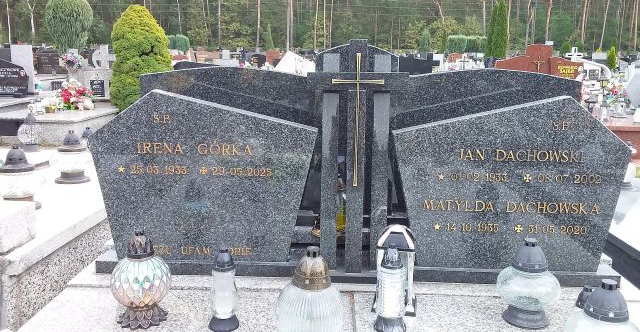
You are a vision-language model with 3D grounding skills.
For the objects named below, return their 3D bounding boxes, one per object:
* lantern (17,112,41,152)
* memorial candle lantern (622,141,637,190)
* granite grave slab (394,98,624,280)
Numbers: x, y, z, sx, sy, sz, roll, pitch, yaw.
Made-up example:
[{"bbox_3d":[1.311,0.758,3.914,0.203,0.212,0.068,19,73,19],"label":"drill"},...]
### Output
[{"bbox_3d":[-1.885,-0.222,3.356,0.130,0.248,0.130,-7,14,-29],"label":"lantern"},{"bbox_3d":[1.778,-0.004,2.980,0.094,0.278,0.094,8,15,31],"label":"memorial candle lantern"},{"bbox_3d":[0.689,0.064,1.927,0.844,0.640,0.085,1,8,2],"label":"granite grave slab"}]

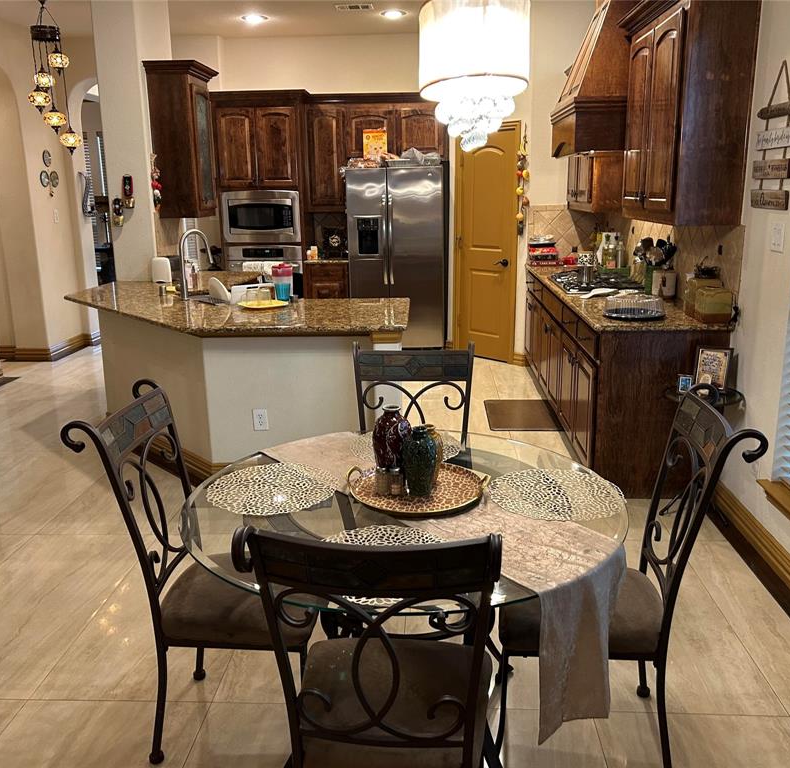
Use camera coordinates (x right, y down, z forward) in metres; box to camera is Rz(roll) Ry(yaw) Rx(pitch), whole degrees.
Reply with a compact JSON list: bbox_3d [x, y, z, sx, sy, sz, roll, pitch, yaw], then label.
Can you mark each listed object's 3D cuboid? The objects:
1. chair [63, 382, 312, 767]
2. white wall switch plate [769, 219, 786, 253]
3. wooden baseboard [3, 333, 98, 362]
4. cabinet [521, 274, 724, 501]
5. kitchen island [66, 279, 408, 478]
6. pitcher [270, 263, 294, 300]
[{"bbox_3d":[-0.534,0.542,2.291,0.650,1.036,0.470,0,14,4],"label":"chair"},{"bbox_3d":[1.610,-0.620,3.242,0.010,0.122,0.122,0,14,4],"label":"white wall switch plate"},{"bbox_3d":[-3.548,-0.389,7.906,0.620,0.130,0.920,0,14,4],"label":"wooden baseboard"},{"bbox_3d":[1.419,-0.228,5.438,0.660,0.914,3.220,0,14,4],"label":"cabinet"},{"bbox_3d":[-1.092,-0.077,5.011,2.420,0.914,2.240,0,14,4],"label":"kitchen island"},{"bbox_3d":[-0.702,-0.639,4.812,0.128,0.226,0.170,2,14,12],"label":"pitcher"}]

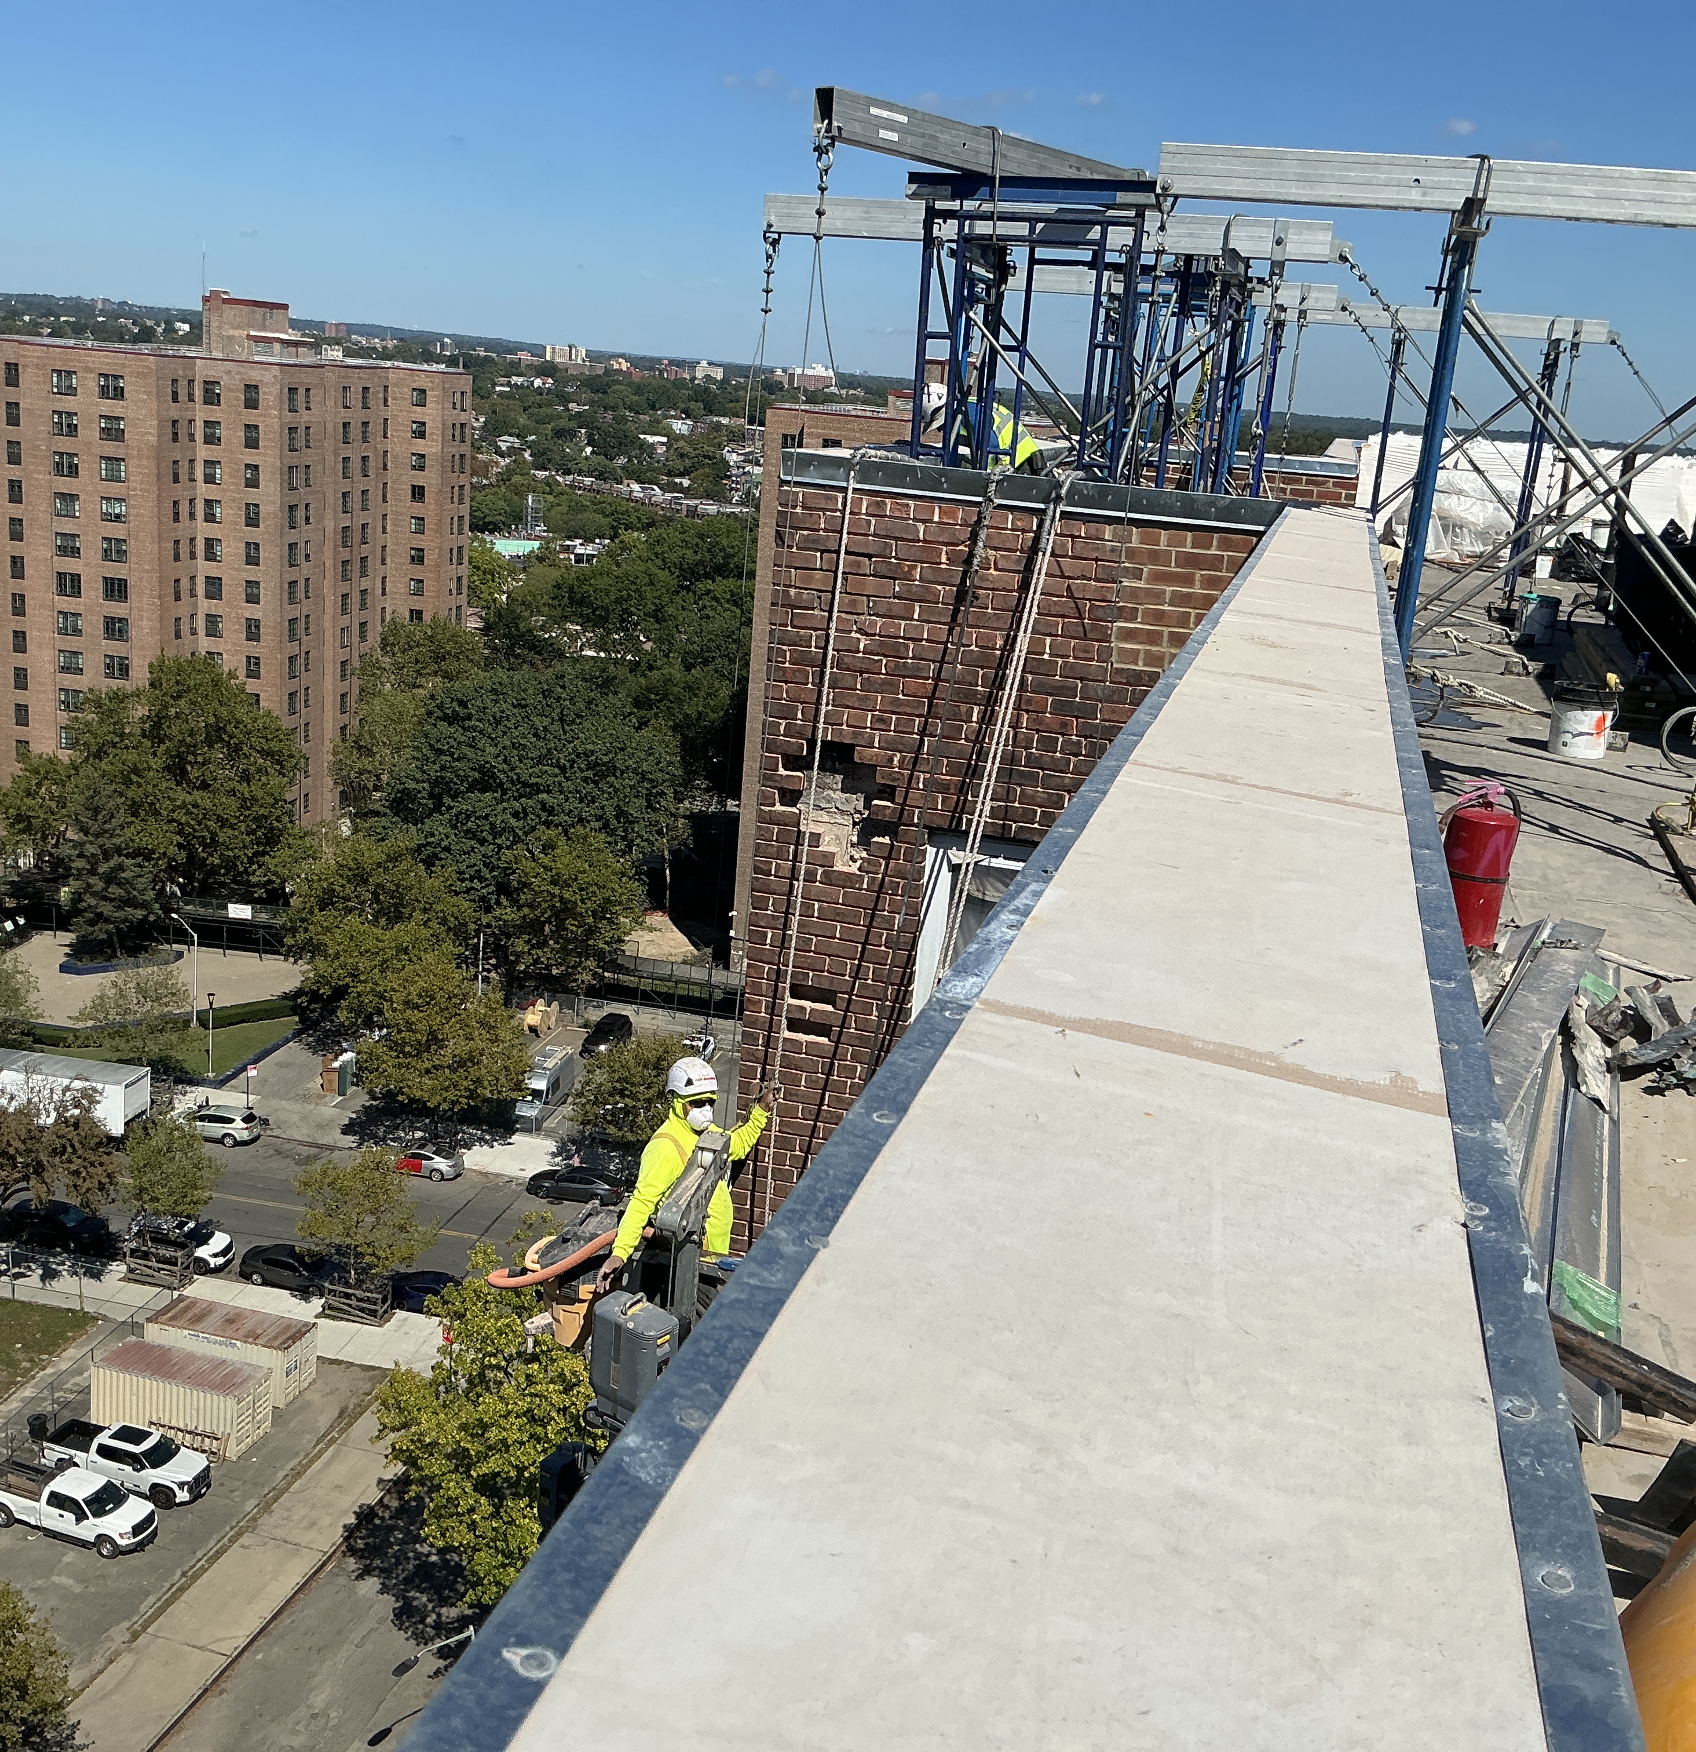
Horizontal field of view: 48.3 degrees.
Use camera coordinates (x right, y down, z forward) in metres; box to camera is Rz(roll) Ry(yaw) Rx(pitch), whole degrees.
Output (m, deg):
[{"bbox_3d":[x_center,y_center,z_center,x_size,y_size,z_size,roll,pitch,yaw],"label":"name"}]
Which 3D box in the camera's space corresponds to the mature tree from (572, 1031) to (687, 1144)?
[{"bbox_3d":[-10.637,11.472,96.671,6.800,7.600,6.600,3,15,-6],"label":"mature tree"}]

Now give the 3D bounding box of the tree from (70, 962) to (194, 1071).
[{"bbox_3d":[-37.493,8.435,99.908,6.200,7.700,6.200,5,15,0],"label":"tree"}]

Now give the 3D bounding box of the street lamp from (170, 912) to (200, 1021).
[{"bbox_3d":[-39.864,5.583,113.734,1.750,7.030,0.350,11,16,24],"label":"street lamp"}]

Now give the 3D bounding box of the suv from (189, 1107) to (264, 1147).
[{"bbox_3d":[-32.955,12.761,98.646,4.820,1.660,1.880,8,15,13],"label":"suv"}]

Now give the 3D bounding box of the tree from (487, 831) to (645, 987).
[{"bbox_3d":[-18.223,2.585,120.735,9.800,11.400,9.500,3,15,-9],"label":"tree"}]

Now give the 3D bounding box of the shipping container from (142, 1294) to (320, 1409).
[{"bbox_3d":[-24.553,18.956,75.326,6.060,2.590,2.440,8,15,13],"label":"shipping container"}]

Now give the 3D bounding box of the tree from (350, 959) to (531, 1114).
[{"bbox_3d":[-20.819,9.469,96.895,8.900,10.100,8.900,5,15,0],"label":"tree"}]

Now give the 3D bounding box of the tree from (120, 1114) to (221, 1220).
[{"bbox_3d":[-29.652,13.968,82.460,4.200,7.300,4.200,5,15,0],"label":"tree"}]

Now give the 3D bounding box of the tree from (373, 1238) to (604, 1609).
[{"bbox_3d":[-10.578,18.294,57.319,7.400,14.800,7.400,5,14,0],"label":"tree"}]

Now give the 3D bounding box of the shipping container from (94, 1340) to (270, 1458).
[{"bbox_3d":[-25.165,19.752,71.482,6.060,2.590,2.440,8,15,13],"label":"shipping container"}]

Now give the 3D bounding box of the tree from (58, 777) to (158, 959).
[{"bbox_3d":[-47.063,-0.246,121.016,5.900,12.000,5.900,5,15,0],"label":"tree"}]

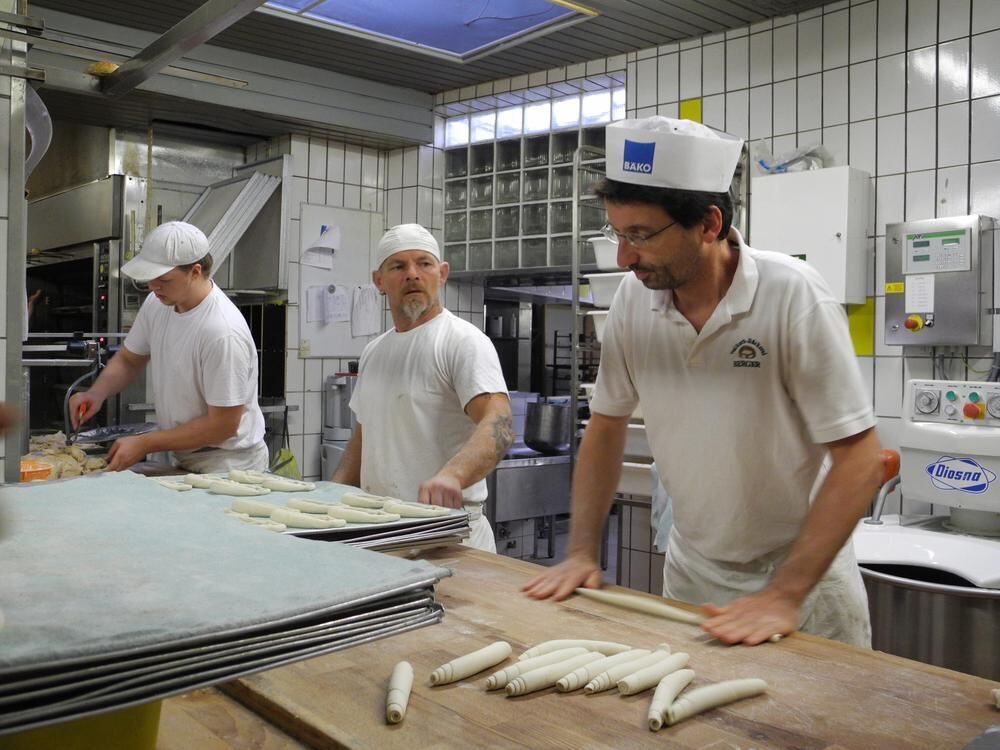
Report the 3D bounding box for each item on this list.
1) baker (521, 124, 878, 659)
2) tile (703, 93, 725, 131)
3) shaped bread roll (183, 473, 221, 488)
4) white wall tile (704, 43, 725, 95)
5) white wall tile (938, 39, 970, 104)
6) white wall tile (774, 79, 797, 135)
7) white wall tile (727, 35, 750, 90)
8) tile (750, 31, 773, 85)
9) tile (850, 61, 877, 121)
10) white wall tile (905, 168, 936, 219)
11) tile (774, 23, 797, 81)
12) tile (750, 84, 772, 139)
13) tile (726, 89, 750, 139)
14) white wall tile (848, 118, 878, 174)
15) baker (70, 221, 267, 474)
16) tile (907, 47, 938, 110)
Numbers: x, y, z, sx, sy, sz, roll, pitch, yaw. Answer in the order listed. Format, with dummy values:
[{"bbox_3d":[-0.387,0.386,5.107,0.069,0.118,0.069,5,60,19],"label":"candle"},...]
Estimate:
[{"bbox_3d":[0.335,0.455,1.700,0.660,1.760,0.600,2,1,41],"label":"baker"},{"bbox_3d":[1.036,-1.234,4.504,0.118,0.244,0.010,1,0,39],"label":"tile"},{"bbox_3d":[-0.889,0.331,2.850,0.180,0.036,0.085,1,0,30],"label":"shaped bread roll"},{"bbox_3d":[1.039,-1.482,4.487,0.117,0.243,0.010,1,1,43],"label":"white wall tile"},{"bbox_3d":[1.827,-1.222,3.725,0.010,0.244,0.118,0,0,-44],"label":"white wall tile"},{"bbox_3d":[1.309,-1.230,4.255,0.010,0.244,0.118,0,0,-44],"label":"white wall tile"},{"bbox_3d":[1.134,-1.481,4.411,0.117,0.243,0.010,1,1,43],"label":"white wall tile"},{"bbox_3d":[1.222,-1.477,4.320,0.118,0.244,0.010,2,1,44],"label":"tile"},{"bbox_3d":[1.549,-1.207,3.940,0.010,0.243,0.117,0,1,-44],"label":"tile"},{"bbox_3d":[1.735,-0.713,3.815,0.010,0.244,0.118,0,0,-44],"label":"white wall tile"},{"bbox_3d":[1.306,-1.471,4.230,0.118,0.244,0.010,2,1,44],"label":"tile"},{"bbox_3d":[1.222,-1.231,4.343,0.010,0.244,0.118,0,0,-44],"label":"tile"},{"bbox_3d":[1.131,-1.232,4.426,0.118,0.244,0.010,1,0,39],"label":"tile"},{"bbox_3d":[1.552,-0.970,3.950,0.118,0.244,0.010,2,1,44],"label":"white wall tile"},{"bbox_3d":[-0.985,0.420,2.770,0.560,1.760,0.560,0,1,-41],"label":"baker"},{"bbox_3d":[1.722,-1.208,3.770,0.118,0.244,0.010,2,1,44],"label":"tile"}]

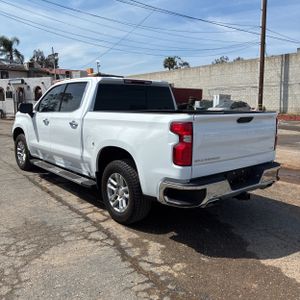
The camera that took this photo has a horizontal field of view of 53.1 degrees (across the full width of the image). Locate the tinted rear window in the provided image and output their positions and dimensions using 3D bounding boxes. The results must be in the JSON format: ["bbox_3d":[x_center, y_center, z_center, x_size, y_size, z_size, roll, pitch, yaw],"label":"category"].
[{"bbox_3d":[-0.185,-0.810,4.785,1.600,0.430,0.090,-6,11,-39],"label":"tinted rear window"}]

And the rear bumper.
[{"bbox_3d":[0.971,0.346,3.526,1.980,0.260,0.400,-6,11,-39],"label":"rear bumper"}]

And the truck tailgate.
[{"bbox_3d":[1.001,-0.102,3.430,1.580,0.640,0.100,-6,11,-39],"label":"truck tailgate"}]

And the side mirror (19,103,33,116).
[{"bbox_3d":[-2.250,-0.735,5.494,0.260,0.240,0.160,-6,11,-39],"label":"side mirror"}]

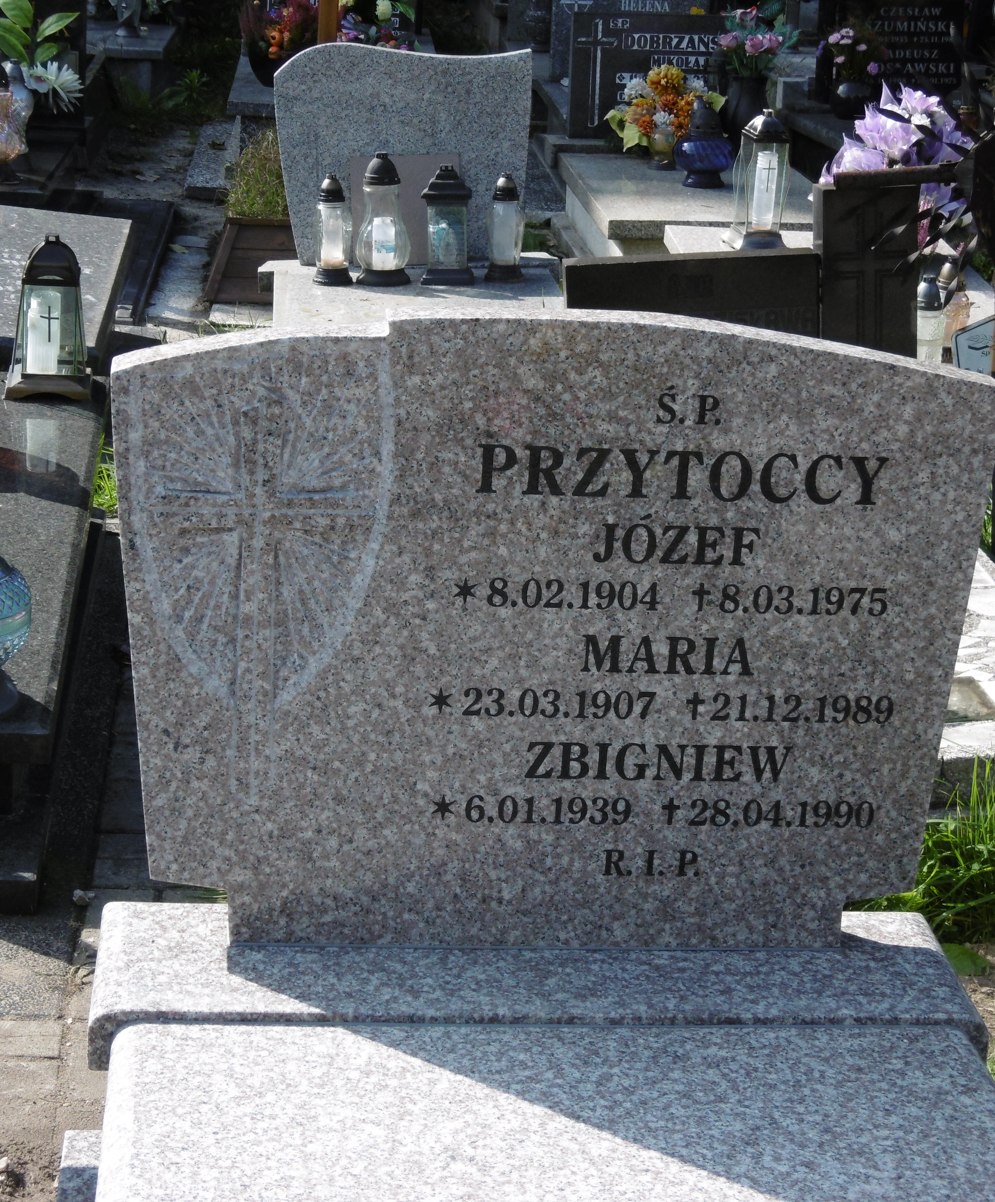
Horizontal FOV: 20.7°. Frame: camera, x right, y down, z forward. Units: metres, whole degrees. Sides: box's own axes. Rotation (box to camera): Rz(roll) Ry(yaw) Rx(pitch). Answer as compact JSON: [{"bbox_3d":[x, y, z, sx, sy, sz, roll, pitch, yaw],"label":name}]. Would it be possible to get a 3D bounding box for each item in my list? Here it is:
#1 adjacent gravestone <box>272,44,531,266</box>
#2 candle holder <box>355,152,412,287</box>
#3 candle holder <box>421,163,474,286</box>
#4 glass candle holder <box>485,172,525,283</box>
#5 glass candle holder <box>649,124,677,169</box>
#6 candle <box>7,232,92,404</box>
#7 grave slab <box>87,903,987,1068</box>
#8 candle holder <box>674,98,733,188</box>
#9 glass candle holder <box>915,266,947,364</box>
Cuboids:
[{"bbox_3d":[-0.218,-1.013,6.220,0.577,0.490,0.080,0,18,-5],"label":"adjacent gravestone"},{"bbox_3d":[-0.252,-0.850,6.050,0.125,0.284,0.125,0,18,-5],"label":"candle holder"},{"bbox_3d":[-0.109,-0.836,6.050,0.115,0.256,0.115,0,18,-3],"label":"candle holder"},{"bbox_3d":[0.021,-0.822,5.963,0.087,0.232,0.087,0,18,-5],"label":"glass candle holder"},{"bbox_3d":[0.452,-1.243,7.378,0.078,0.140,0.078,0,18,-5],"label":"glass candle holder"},{"bbox_3d":[-0.852,-0.542,5.150,0.141,0.294,0.141,-4,18,-18],"label":"candle"},{"bbox_3d":[0.031,0.347,2.504,0.790,0.058,0.220,1,19,-5],"label":"grave slab"},{"bbox_3d":[0.547,-1.209,7.163,0.155,0.235,0.155,0,18,-5],"label":"candle holder"},{"bbox_3d":[0.860,-0.536,5.400,0.065,0.212,0.065,0,18,-5],"label":"glass candle holder"}]

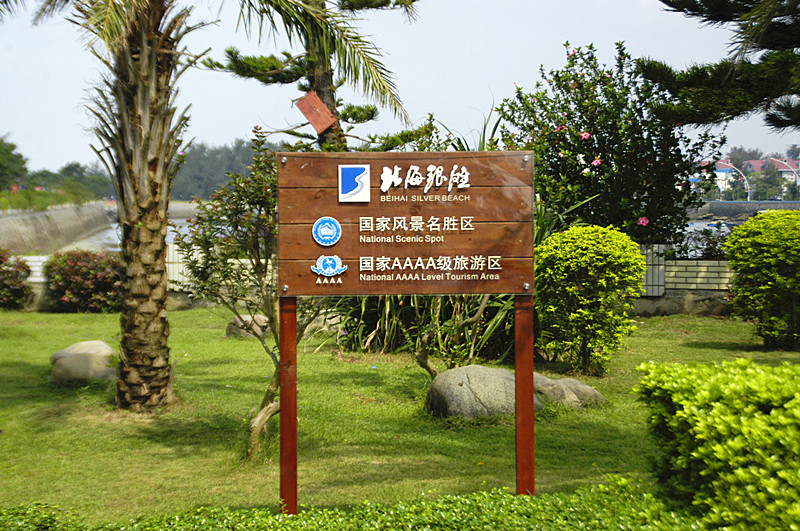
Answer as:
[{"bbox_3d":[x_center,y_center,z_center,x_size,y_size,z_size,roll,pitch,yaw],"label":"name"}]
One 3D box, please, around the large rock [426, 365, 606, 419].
[{"bbox_3d":[0.793,0.852,9.600,1.220,0.330,0.660,-1,3,-9],"label":"large rock"}]

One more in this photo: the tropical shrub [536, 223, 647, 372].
[{"bbox_3d":[1.586,0.276,11.700,0.920,1.220,0.920,0,3,0],"label":"tropical shrub"}]

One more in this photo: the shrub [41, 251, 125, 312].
[{"bbox_3d":[-3.621,0.174,16.200,1.030,0.750,0.880,0,3,0],"label":"shrub"}]

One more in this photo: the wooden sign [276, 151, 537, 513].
[{"bbox_3d":[0.030,0.321,6.420,1.190,1.690,0.100,0,3,0],"label":"wooden sign"}]

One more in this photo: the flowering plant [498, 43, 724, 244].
[{"bbox_3d":[2.128,-0.711,14.200,2.200,2.950,2.000,0,3,0],"label":"flowering plant"}]

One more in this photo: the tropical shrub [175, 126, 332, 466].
[{"bbox_3d":[-0.833,0.148,7.950,0.940,1.860,0.900,0,3,0],"label":"tropical shrub"}]

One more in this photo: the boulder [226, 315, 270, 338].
[{"bbox_3d":[-1.539,0.630,14.200,0.480,0.230,0.400,0,3,0],"label":"boulder"}]

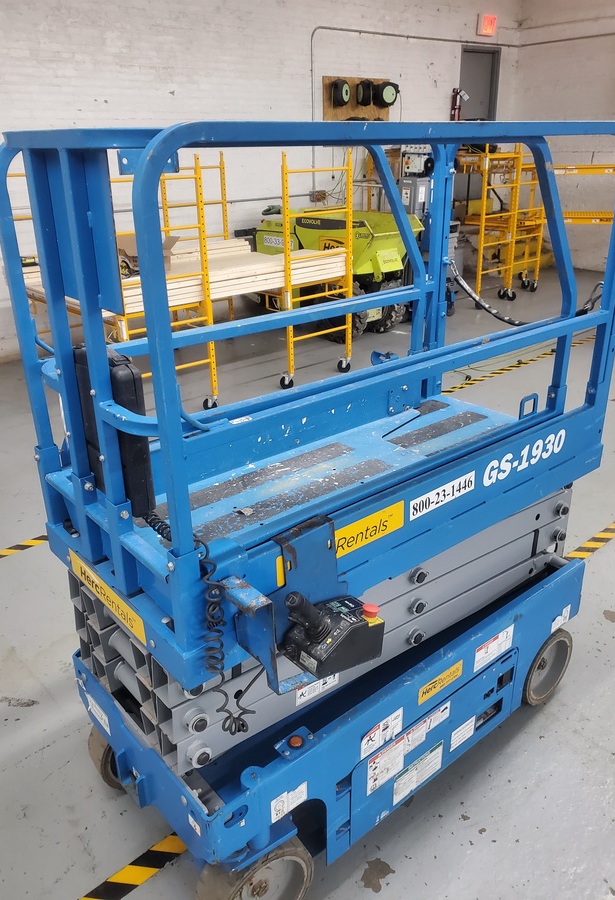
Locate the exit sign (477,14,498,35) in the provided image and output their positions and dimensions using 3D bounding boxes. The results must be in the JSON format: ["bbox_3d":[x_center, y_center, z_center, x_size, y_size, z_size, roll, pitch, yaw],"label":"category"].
[{"bbox_3d":[2.629,-6.217,9.918,0.321,0.239,0.090,-20,30,-36],"label":"exit sign"}]

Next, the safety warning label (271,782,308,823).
[{"bbox_3d":[-0.042,0.873,1.681,0.114,0.080,0.006,-19,28,-36],"label":"safety warning label"}]

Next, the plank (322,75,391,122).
[{"bbox_3d":[0.664,-4.529,8.872,1.230,0.620,0.030,-20,30,-36],"label":"plank"}]

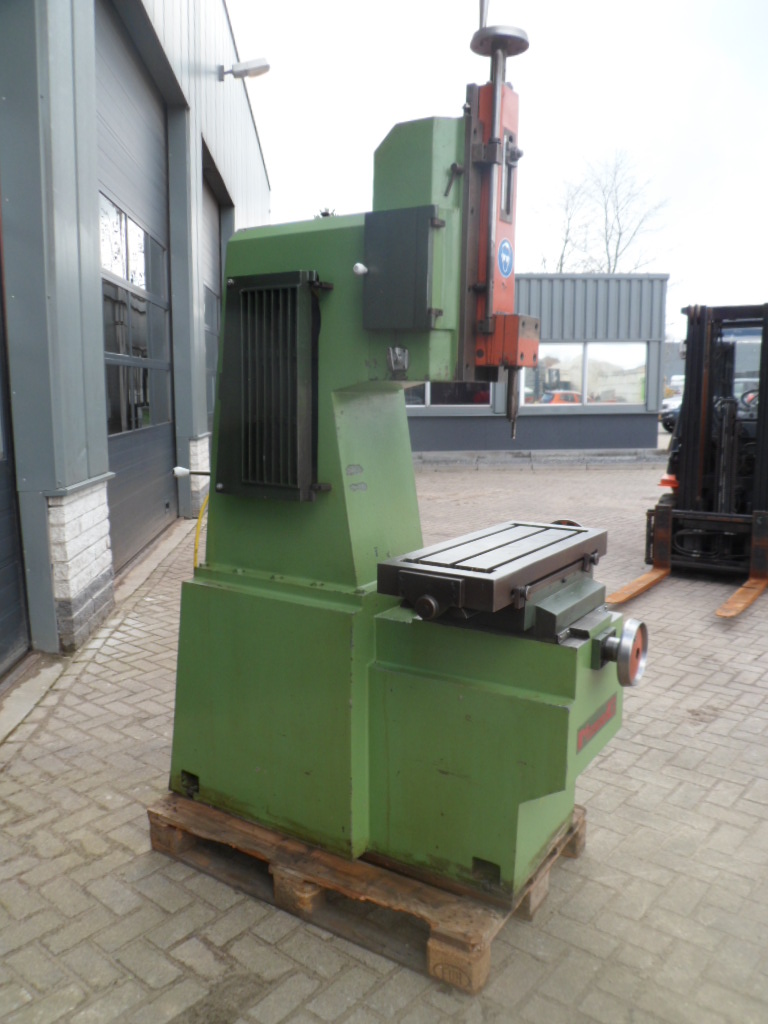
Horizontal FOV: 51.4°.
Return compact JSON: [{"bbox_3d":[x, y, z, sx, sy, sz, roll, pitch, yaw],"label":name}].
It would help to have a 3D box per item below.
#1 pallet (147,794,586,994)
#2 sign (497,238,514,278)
[{"bbox_3d":[-0.046,1.045,2.643,1.200,0.144,0.800,5,10,32],"label":"pallet"},{"bbox_3d":[0.336,-0.699,2.200,0.004,0.100,0.100,5,10,32],"label":"sign"}]

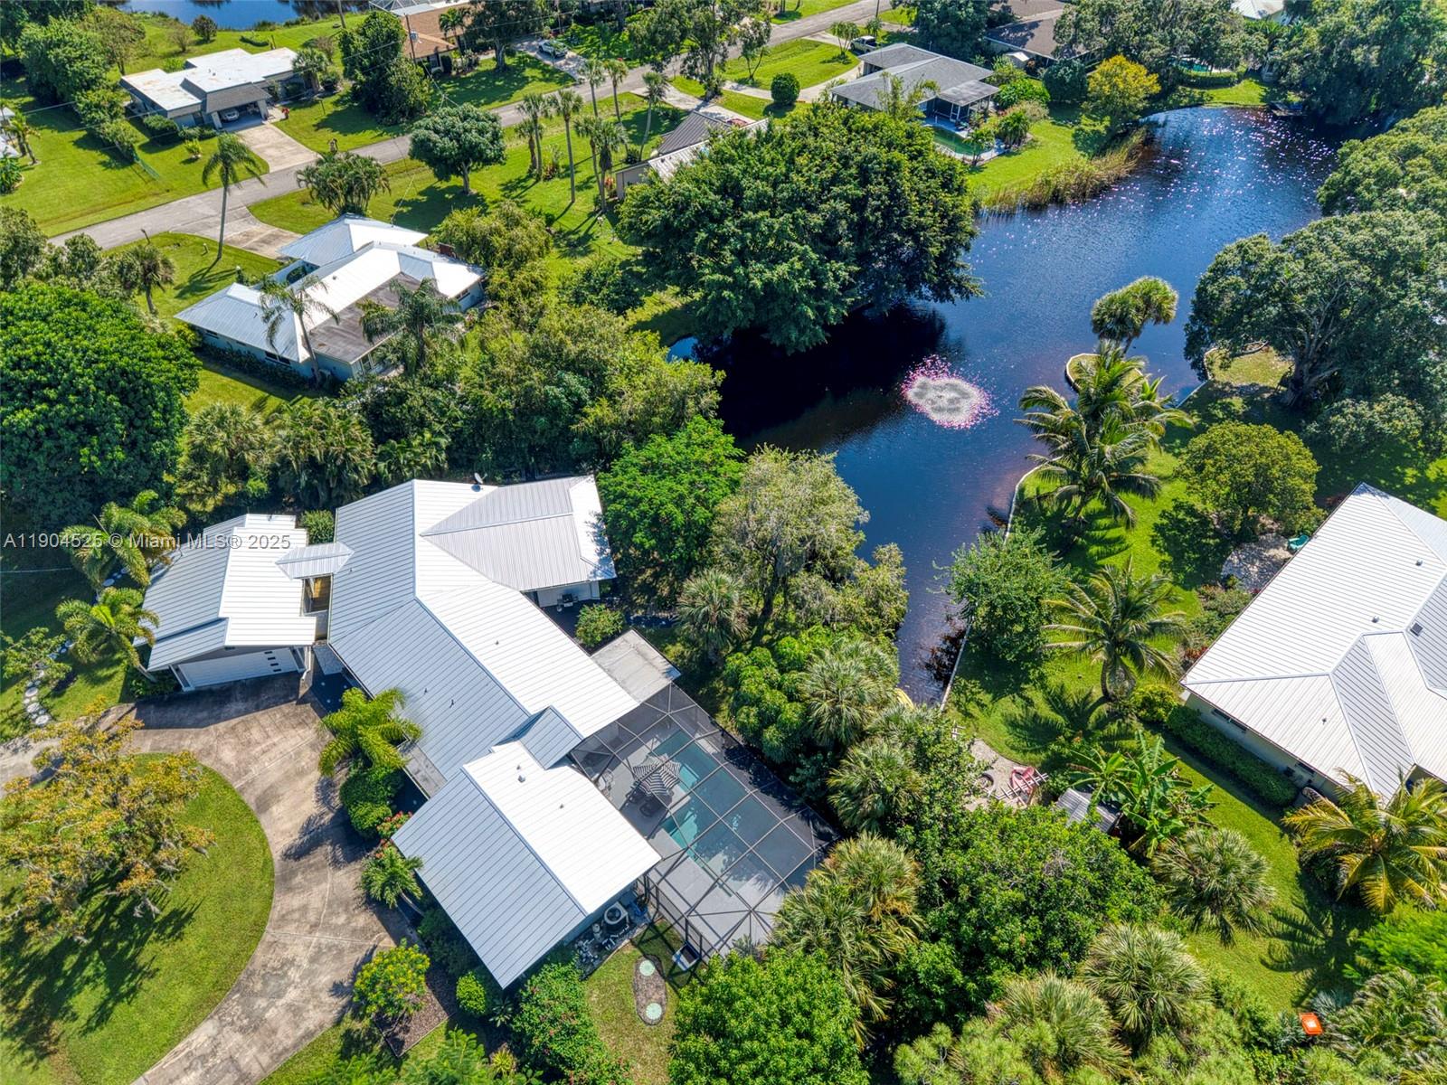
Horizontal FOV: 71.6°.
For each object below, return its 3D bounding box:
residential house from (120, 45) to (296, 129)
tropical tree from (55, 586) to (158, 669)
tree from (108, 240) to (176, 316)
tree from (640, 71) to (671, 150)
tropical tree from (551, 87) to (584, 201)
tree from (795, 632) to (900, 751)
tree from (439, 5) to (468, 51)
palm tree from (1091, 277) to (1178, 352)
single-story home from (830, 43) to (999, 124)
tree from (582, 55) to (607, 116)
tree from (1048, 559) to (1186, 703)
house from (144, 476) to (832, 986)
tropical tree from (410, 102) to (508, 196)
[{"bbox_3d":[-55.885,-51.830,113.698,17.900,3.900,14.700,-32,53,-30],"label":"residential house"},{"bbox_3d":[-32.899,5.555,54.880,4.900,6.100,4.800,2,44,0],"label":"tropical tree"},{"bbox_3d":[-46.668,-21.060,81.006,4.800,6.390,4.800,1,45,0],"label":"tree"},{"bbox_3d":[-7.124,-43.115,102.826,3.200,8.400,2.900,2,44,0],"label":"tree"},{"bbox_3d":[-14.411,-37.137,94.212,3.100,10.840,3.100,1,45,0],"label":"tropical tree"},{"bbox_3d":[5.966,8.508,50.415,4.800,7.400,4.600,2,44,0],"label":"tree"},{"bbox_3d":[-33.051,-63.493,124.137,3.400,5.430,3.400,1,45,0],"label":"tree"},{"bbox_3d":[31.348,-16.270,79.194,5.800,7.600,4.200,2,44,0],"label":"palm tree"},{"bbox_3d":[22.257,-55.022,120.508,19.800,4.300,18.200,-33,54,-31],"label":"single-story home"},{"bbox_3d":[-13.227,-45.661,104.786,2.700,9.100,2.700,2,44,0],"label":"tree"},{"bbox_3d":[21.726,5.695,56.073,7.300,6.800,6.800,2,44,0],"label":"tree"},{"bbox_3d":[-12.850,6.725,54.676,27.000,4.900,39.600,-33,54,-29],"label":"house"},{"bbox_3d":[-25.959,-38.457,98.926,9.100,8.300,9.000,2,44,0],"label":"tropical tree"}]

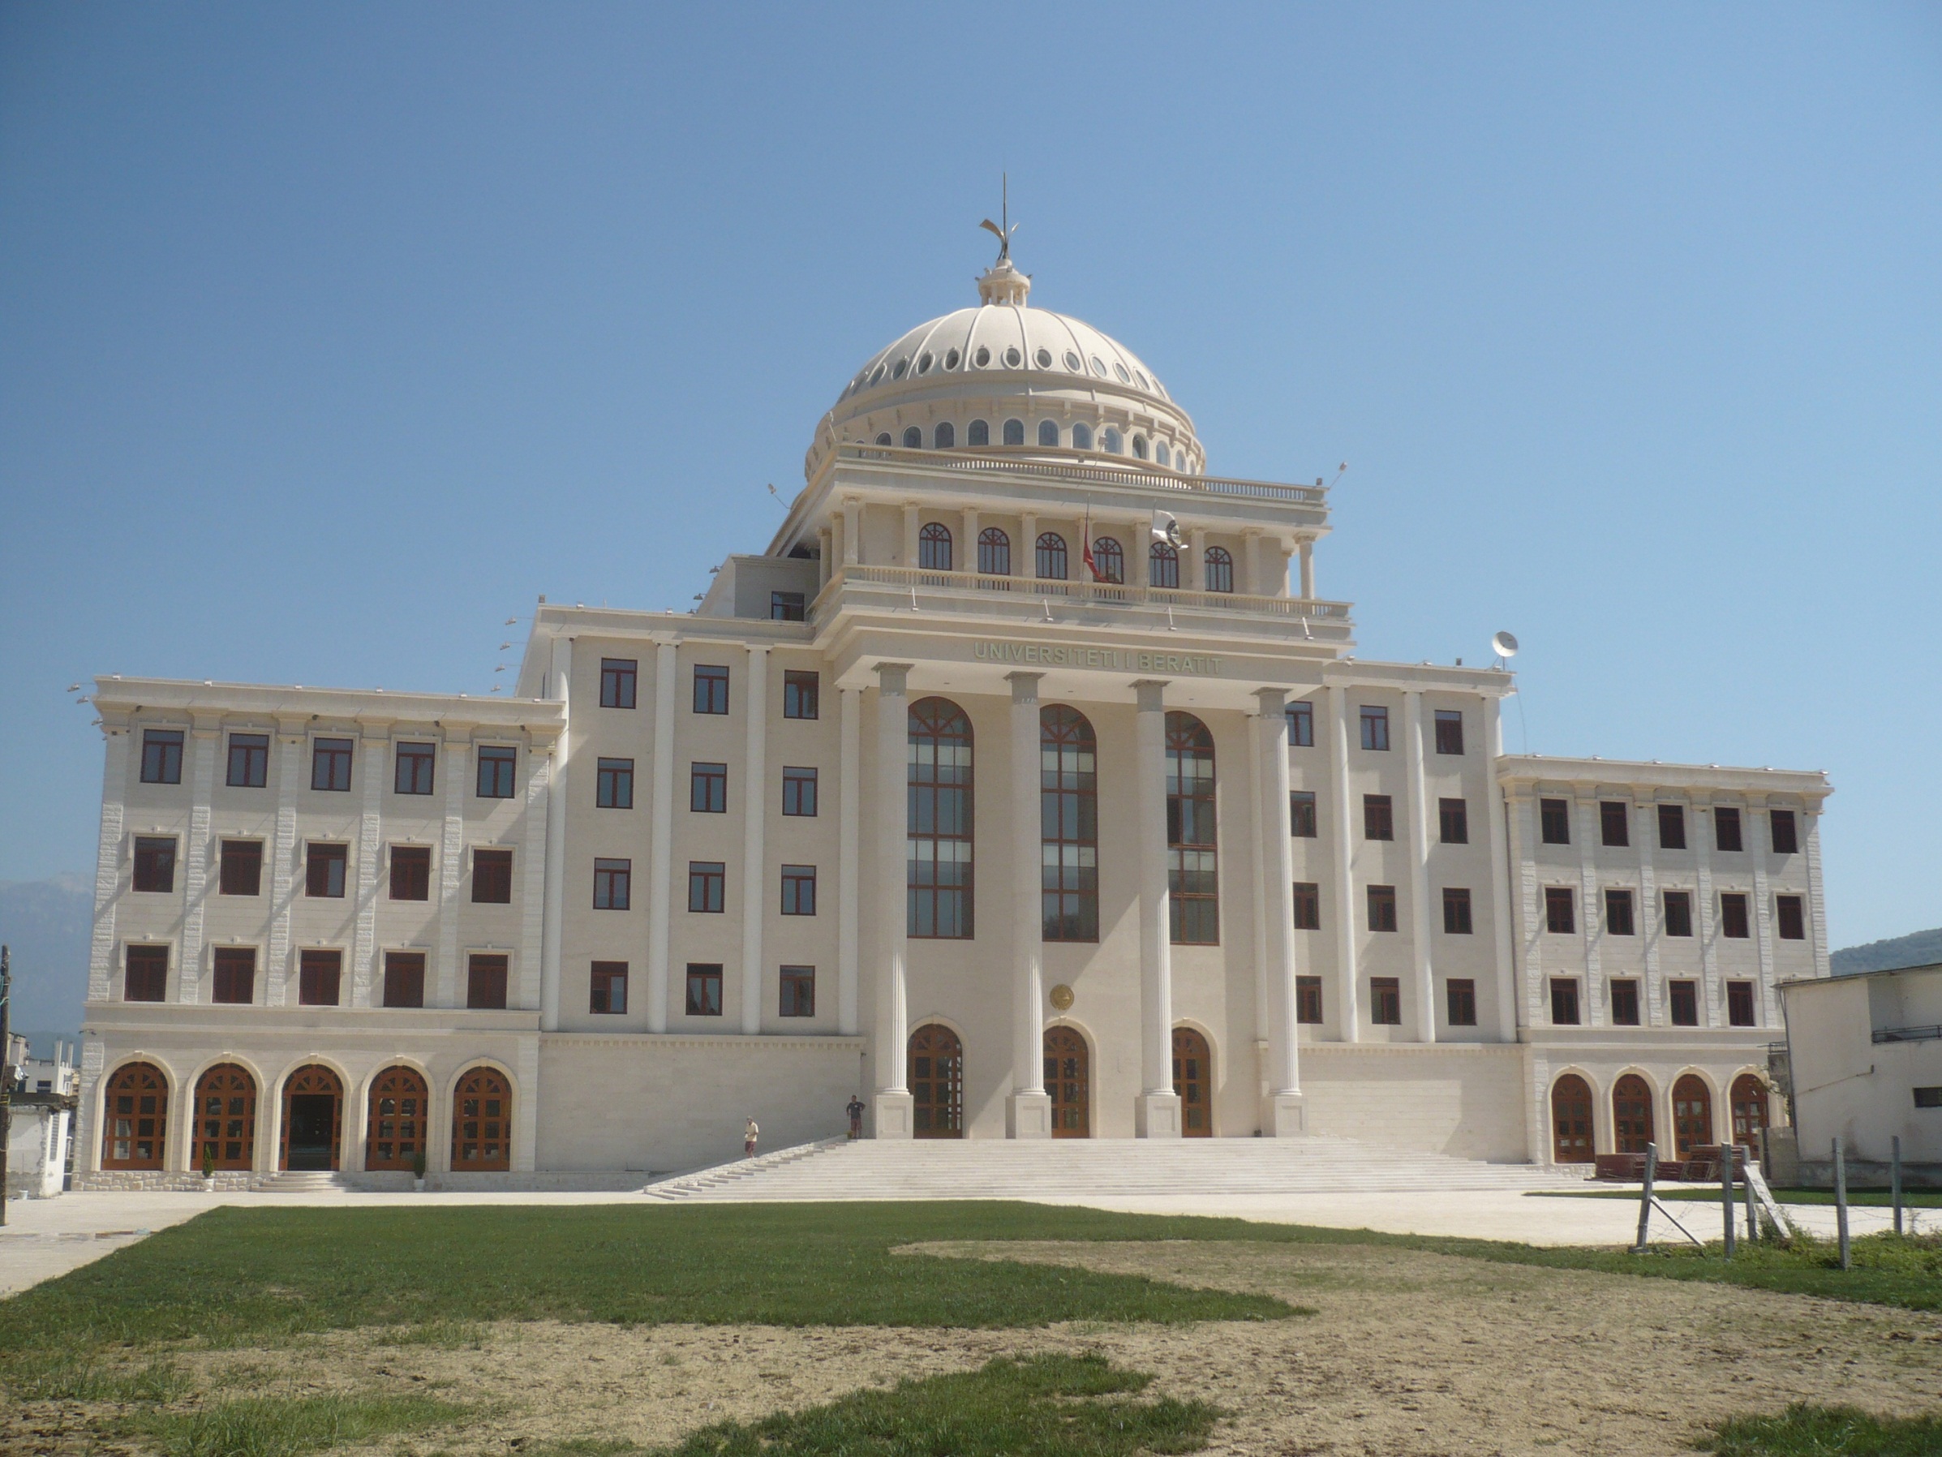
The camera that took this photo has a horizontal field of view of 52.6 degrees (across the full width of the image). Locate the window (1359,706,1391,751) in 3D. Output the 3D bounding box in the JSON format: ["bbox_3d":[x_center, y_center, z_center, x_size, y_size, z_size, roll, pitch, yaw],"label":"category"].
[{"bbox_3d":[19.769,-0.019,96.205,1.491,2.167,0.200,3,-11,-16],"label":"window"}]

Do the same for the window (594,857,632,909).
[{"bbox_3d":[-15.146,6.552,82.864,1.551,2.211,0.200,3,-12,-15],"label":"window"}]

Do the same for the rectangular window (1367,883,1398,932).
[{"bbox_3d":[19.760,8.655,94.538,1.491,2.182,0.200,3,-11,-16],"label":"rectangular window"}]

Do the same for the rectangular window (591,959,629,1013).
[{"bbox_3d":[-14.827,10.626,80.470,1.464,2.109,0.200,3,-12,-15],"label":"rectangular window"}]

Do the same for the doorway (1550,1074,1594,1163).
[{"bbox_3d":[28.819,18.681,94.162,2.164,4.153,0.250,3,-11,-16],"label":"doorway"}]

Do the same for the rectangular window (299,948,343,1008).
[{"bbox_3d":[-25.771,9.882,77.745,1.490,2.140,0.200,3,-12,-15],"label":"rectangular window"}]

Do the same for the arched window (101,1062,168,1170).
[{"bbox_3d":[-31.920,14.759,74.907,2.280,4.100,0.250,3,-12,-15],"label":"arched window"}]

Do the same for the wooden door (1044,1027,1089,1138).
[{"bbox_3d":[4.152,15.868,88.387,2.397,4.962,0.250,3,-11,-16],"label":"wooden door"}]

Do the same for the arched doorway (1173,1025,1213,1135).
[{"bbox_3d":[9.466,15.613,86.573,2.481,4.768,0.300,3,-12,-16],"label":"arched doorway"}]

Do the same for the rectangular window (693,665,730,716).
[{"bbox_3d":[-11.535,-1.743,87.309,1.523,2.175,0.200,3,-11,-16],"label":"rectangular window"}]

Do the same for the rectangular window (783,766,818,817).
[{"bbox_3d":[-7.627,2.809,87.588,1.523,2.173,0.200,3,-11,-16],"label":"rectangular window"}]

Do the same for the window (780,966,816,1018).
[{"bbox_3d":[-7.464,11.240,84.089,1.551,2.211,0.200,3,-12,-15],"label":"window"}]

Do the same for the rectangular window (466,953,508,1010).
[{"bbox_3d":[-19.279,10.100,78.335,1.444,2.077,0.200,3,-12,-16],"label":"rectangular window"}]

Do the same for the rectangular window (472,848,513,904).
[{"bbox_3d":[-19.276,5.966,79.148,1.444,2.077,0.200,3,-12,-16],"label":"rectangular window"}]

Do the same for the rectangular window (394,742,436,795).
[{"bbox_3d":[-22.328,1.641,79.114,1.444,2.077,0.200,3,-12,-16],"label":"rectangular window"}]

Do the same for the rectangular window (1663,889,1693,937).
[{"bbox_3d":[34.305,8.944,95.275,1.490,2.140,0.200,3,-12,-15],"label":"rectangular window"}]

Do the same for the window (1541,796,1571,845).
[{"bbox_3d":[27.726,4.413,93.072,1.444,2.077,0.200,3,-12,-16],"label":"window"}]

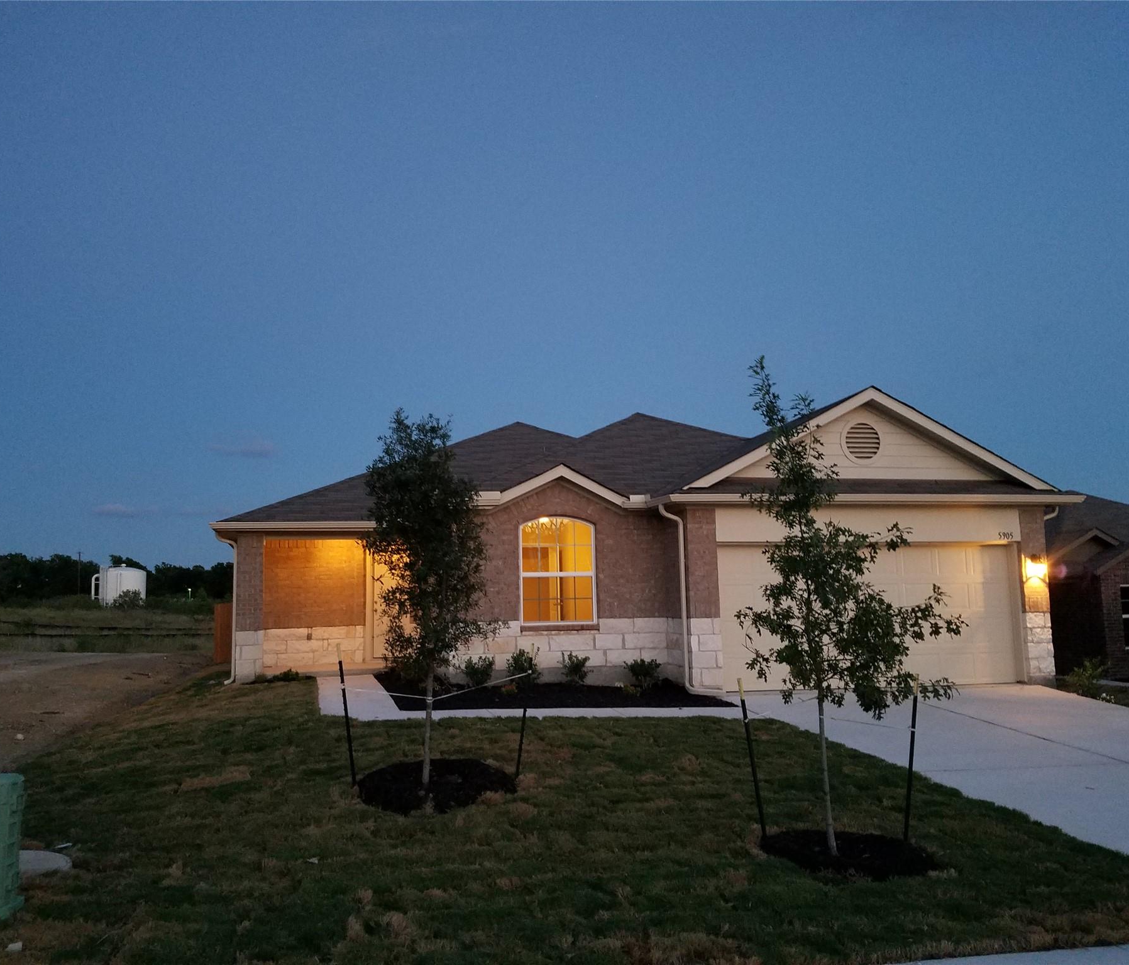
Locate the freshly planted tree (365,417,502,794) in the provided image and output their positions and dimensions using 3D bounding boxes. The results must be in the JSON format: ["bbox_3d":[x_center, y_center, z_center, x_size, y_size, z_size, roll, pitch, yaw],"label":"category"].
[{"bbox_3d":[-1.068,0.915,7.862,1.126,3.068,1.050,-1,-7,0],"label":"freshly planted tree"}]

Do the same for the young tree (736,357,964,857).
[{"bbox_3d":[1.696,0.696,5.765,1.343,2.940,1.250,-1,-7,0],"label":"young tree"}]

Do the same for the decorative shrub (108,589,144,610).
[{"bbox_3d":[-36.912,9.874,81.486,3.134,1.957,3.000,-1,-7,0],"label":"decorative shrub"}]

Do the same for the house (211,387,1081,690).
[{"bbox_3d":[-0.333,1.209,21.785,13.150,5.950,17.500,1,-7,-11],"label":"house"}]

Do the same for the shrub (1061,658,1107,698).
[{"bbox_3d":[7.042,2.631,13.076,0.647,0.507,0.600,-1,-7,0],"label":"shrub"}]

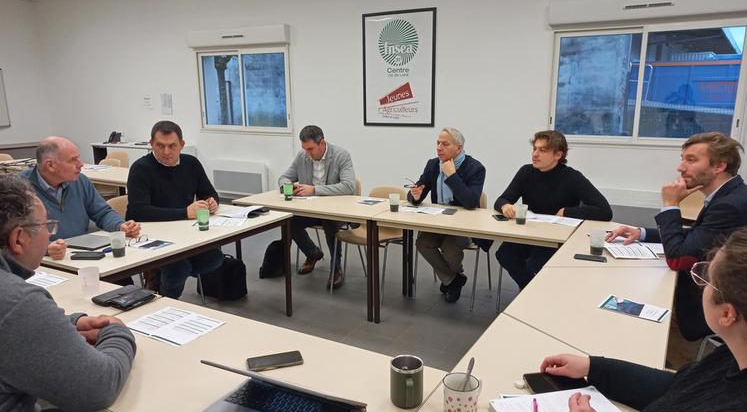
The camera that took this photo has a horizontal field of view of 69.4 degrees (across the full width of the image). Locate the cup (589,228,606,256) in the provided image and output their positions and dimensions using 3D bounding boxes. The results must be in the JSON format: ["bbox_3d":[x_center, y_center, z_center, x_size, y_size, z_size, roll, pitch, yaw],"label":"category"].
[{"bbox_3d":[1.138,0.184,2.717,0.078,0.124,0.078,6,14,28],"label":"cup"}]

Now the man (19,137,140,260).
[{"bbox_3d":[-1.691,0.260,3.140,0.780,1.290,0.660,8,14,33],"label":"man"}]

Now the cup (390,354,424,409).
[{"bbox_3d":[0.093,0.474,1.430,0.085,0.110,0.120,-1,12,-3],"label":"cup"}]

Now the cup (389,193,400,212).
[{"bbox_3d":[0.146,-0.023,3.726,0.072,0.116,0.072,0,12,0],"label":"cup"}]

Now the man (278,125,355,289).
[{"bbox_3d":[-0.432,-0.021,4.444,0.680,1.290,0.750,6,14,28],"label":"man"}]

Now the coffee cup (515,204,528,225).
[{"bbox_3d":[0.941,0.054,3.425,0.077,0.118,0.077,0,12,0],"label":"coffee cup"}]

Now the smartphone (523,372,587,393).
[{"bbox_3d":[0.516,0.499,1.516,0.160,0.010,0.080,-1,12,-5],"label":"smartphone"}]

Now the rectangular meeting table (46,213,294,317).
[{"bbox_3d":[-1.206,0.512,3.329,0.705,0.740,1.433,6,13,28],"label":"rectangular meeting table"}]

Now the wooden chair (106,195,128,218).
[{"bbox_3d":[-1.625,0.350,3.959,0.510,0.800,0.480,6,13,27],"label":"wooden chair"}]

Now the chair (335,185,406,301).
[{"bbox_3d":[-0.004,0.279,4.251,0.470,0.800,0.530,7,14,34],"label":"chair"}]

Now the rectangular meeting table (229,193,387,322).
[{"bbox_3d":[-0.412,0.330,4.149,1.215,0.745,0.590,6,13,28],"label":"rectangular meeting table"}]

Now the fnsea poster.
[{"bbox_3d":[0.274,-1.535,6.090,0.900,1.260,0.030,5,13,27],"label":"fnsea poster"}]

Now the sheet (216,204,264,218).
[{"bbox_3d":[-0.954,0.023,3.731,0.290,0.040,0.250,6,13,27],"label":"sheet"}]

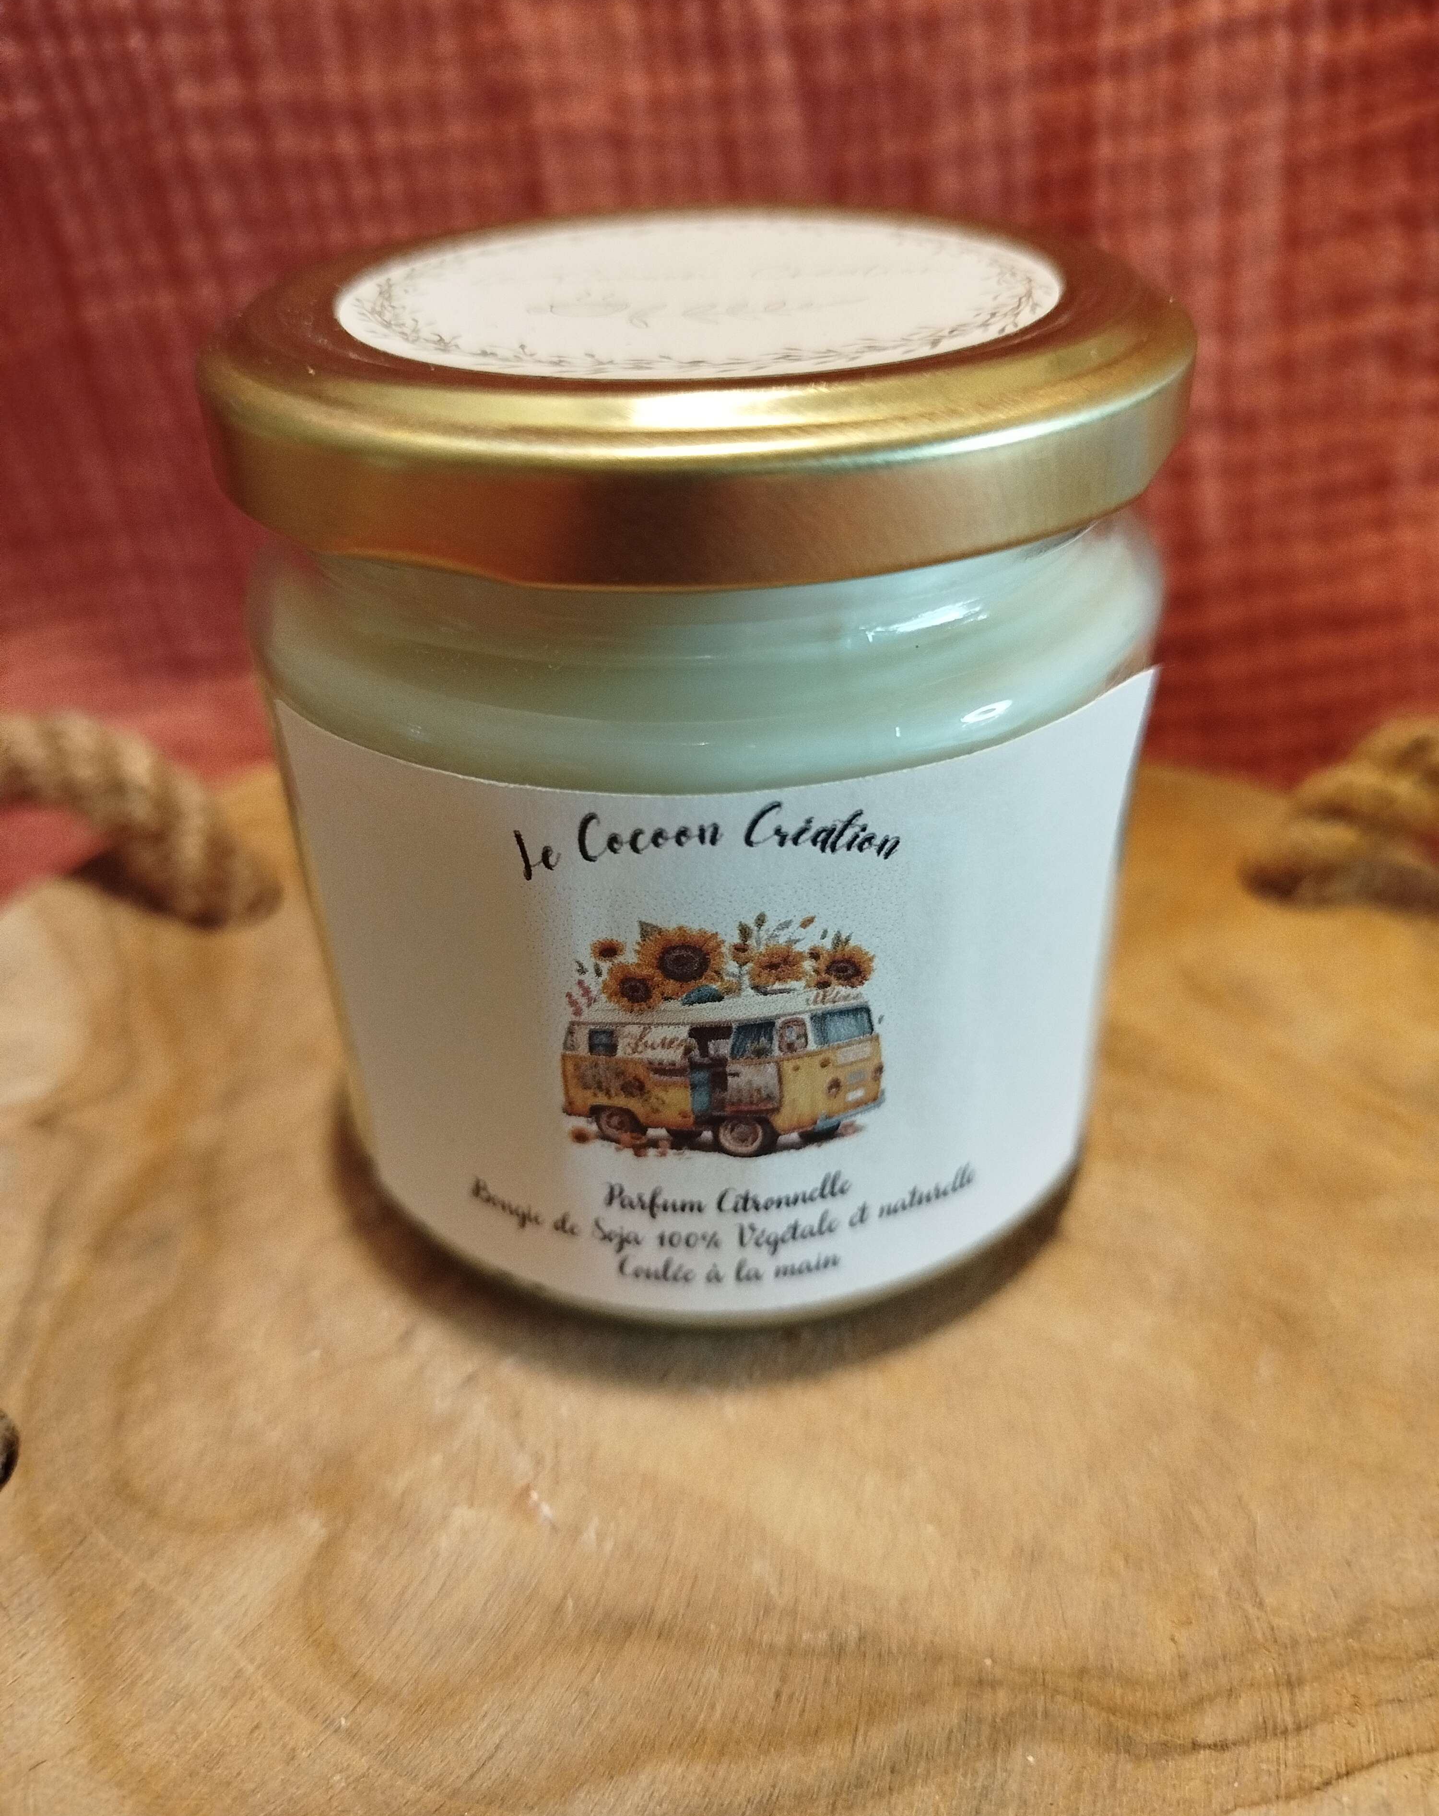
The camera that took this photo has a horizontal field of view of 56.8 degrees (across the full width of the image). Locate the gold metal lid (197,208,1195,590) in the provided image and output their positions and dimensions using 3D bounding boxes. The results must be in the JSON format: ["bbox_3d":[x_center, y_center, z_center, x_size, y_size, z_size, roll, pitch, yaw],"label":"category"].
[{"bbox_3d":[-0.002,-0.043,0.101,0.072,0.009,0.072,-1,36,1],"label":"gold metal lid"}]

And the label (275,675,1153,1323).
[{"bbox_3d":[0.000,0.008,0.102,0.065,0.050,0.018,-2,36,0],"label":"label"}]

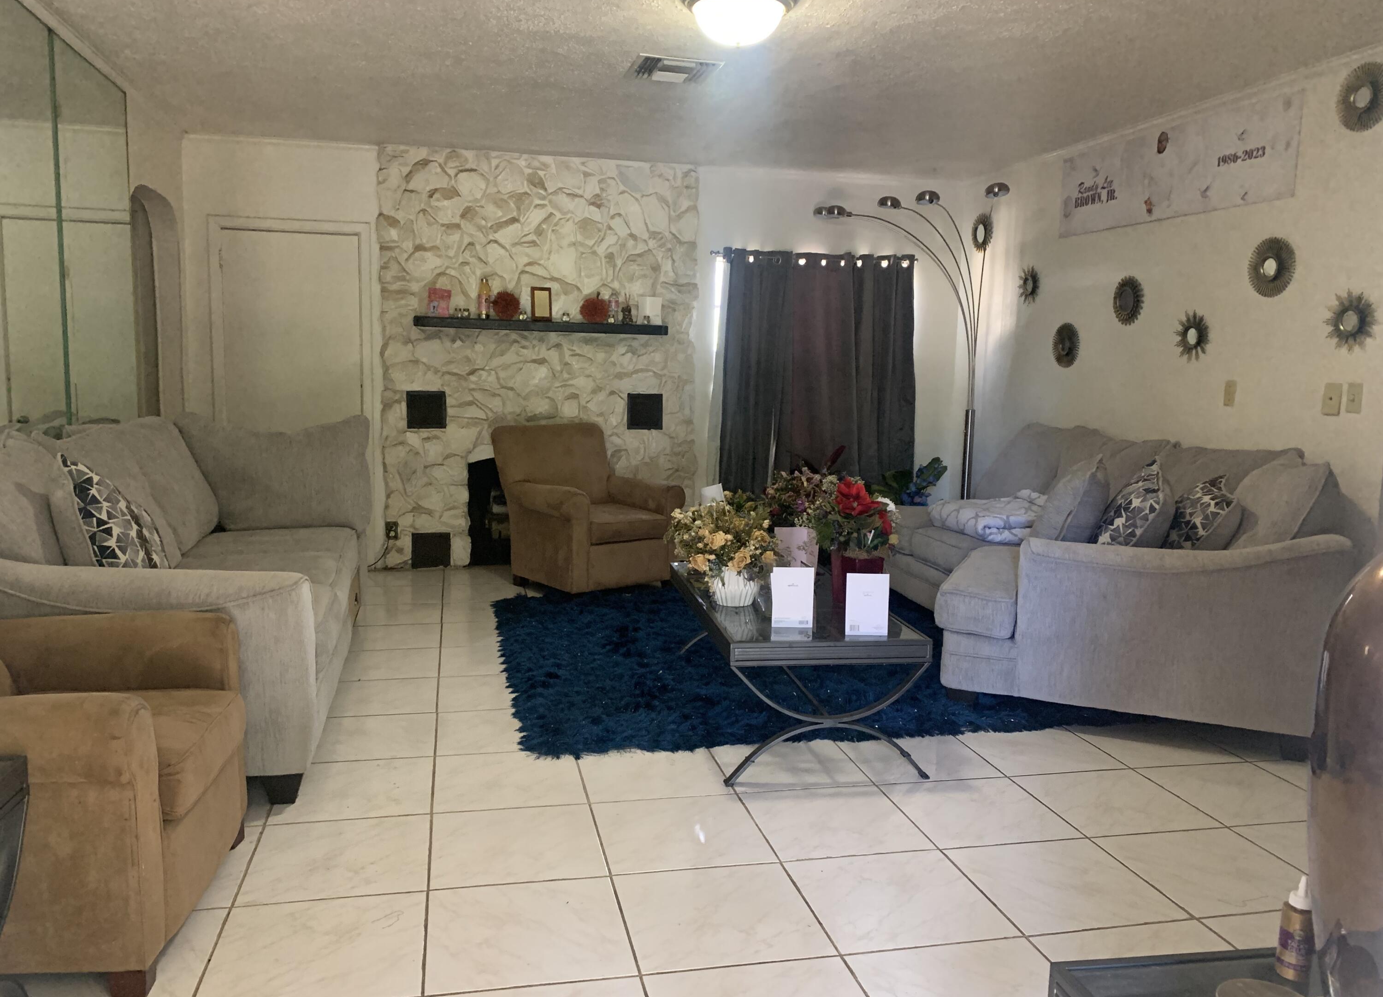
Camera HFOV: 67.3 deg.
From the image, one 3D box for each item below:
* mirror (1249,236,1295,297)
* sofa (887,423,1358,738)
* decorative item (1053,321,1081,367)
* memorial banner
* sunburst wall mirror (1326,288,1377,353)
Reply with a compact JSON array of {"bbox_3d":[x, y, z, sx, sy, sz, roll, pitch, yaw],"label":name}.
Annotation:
[{"bbox_3d":[2.408,-0.960,4.316,0.030,0.250,0.250,0,7,-16],"label":"mirror"},{"bbox_3d":[1.509,0.225,4.475,1.526,0.976,2.556,0,7,-16],"label":"sofa"},{"bbox_3d":[2.012,-0.828,5.603,0.025,0.242,0.242,-1,7,-17],"label":"decorative item"},{"bbox_3d":[2.216,-1.522,4.900,0.020,0.419,1.536,-1,7,-17],"label":"memorial banner"},{"bbox_3d":[2.502,-0.677,3.955,0.025,0.227,0.227,-1,7,-17],"label":"sunburst wall mirror"}]

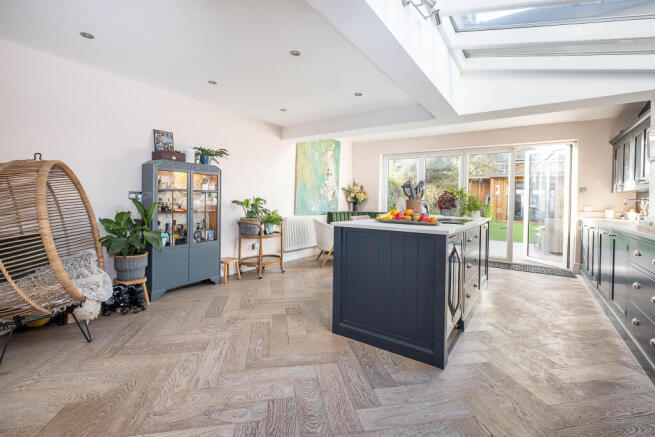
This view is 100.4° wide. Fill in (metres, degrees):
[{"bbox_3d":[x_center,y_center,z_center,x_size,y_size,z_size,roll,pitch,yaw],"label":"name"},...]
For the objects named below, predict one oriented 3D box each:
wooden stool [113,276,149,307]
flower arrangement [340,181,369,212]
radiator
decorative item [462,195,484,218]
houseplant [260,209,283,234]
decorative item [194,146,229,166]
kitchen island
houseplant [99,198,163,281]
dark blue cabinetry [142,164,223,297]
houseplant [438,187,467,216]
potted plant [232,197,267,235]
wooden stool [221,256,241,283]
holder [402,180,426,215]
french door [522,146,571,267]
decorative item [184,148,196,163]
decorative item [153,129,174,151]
[{"bbox_3d":[-1.994,0.751,2.770,0.280,0.290,0.310,2,2,36],"label":"wooden stool"},{"bbox_3d":[0.660,-0.459,6.600,0.500,0.720,0.580,2,2,36],"label":"flower arrangement"},{"bbox_3d":[-0.443,0.258,5.168,0.100,0.600,1.170,2,3,36],"label":"radiator"},{"bbox_3d":[2.139,-0.176,4.000,0.260,0.340,0.270,2,2,36],"label":"decorative item"},{"bbox_3d":[-0.857,0.051,4.180,0.280,0.380,0.290,1,2,0],"label":"houseplant"},{"bbox_3d":[-1.525,-0.822,3.620,0.280,0.250,0.400,2,2,36],"label":"decorative item"},{"bbox_3d":[1.204,0.482,3.162,0.940,0.920,2.760,2,2,36],"label":"kitchen island"},{"bbox_3d":[-1.999,0.216,2.770,0.480,0.820,0.500,2,3,36],"label":"houseplant"},{"bbox_3d":[-1.787,0.122,3.405,0.310,1.530,0.840,2,2,36],"label":"dark blue cabinetry"},{"bbox_3d":[1.633,-0.206,3.580,0.320,0.360,0.360,2,3,36],"label":"houseplant"},{"bbox_3d":[-1.133,-0.039,3.980,0.400,0.550,0.430,1,2,0],"label":"potted plant"},{"bbox_3d":[-1.355,0.706,3.759,0.240,0.280,0.250,2,3,36],"label":"wooden stool"},{"bbox_3d":[1.020,-0.217,3.200,0.200,0.430,0.230,2,2,36],"label":"holder"},{"bbox_3d":[4.337,-0.248,5.414,0.070,2.240,0.870,0,1,-16],"label":"french door"},{"bbox_3d":[-1.684,-0.756,3.350,0.130,0.190,0.130,2,3,36],"label":"decorative item"},{"bbox_3d":[-1.910,-0.906,3.212,0.030,0.280,0.220,-12,-6,36],"label":"decorative item"}]

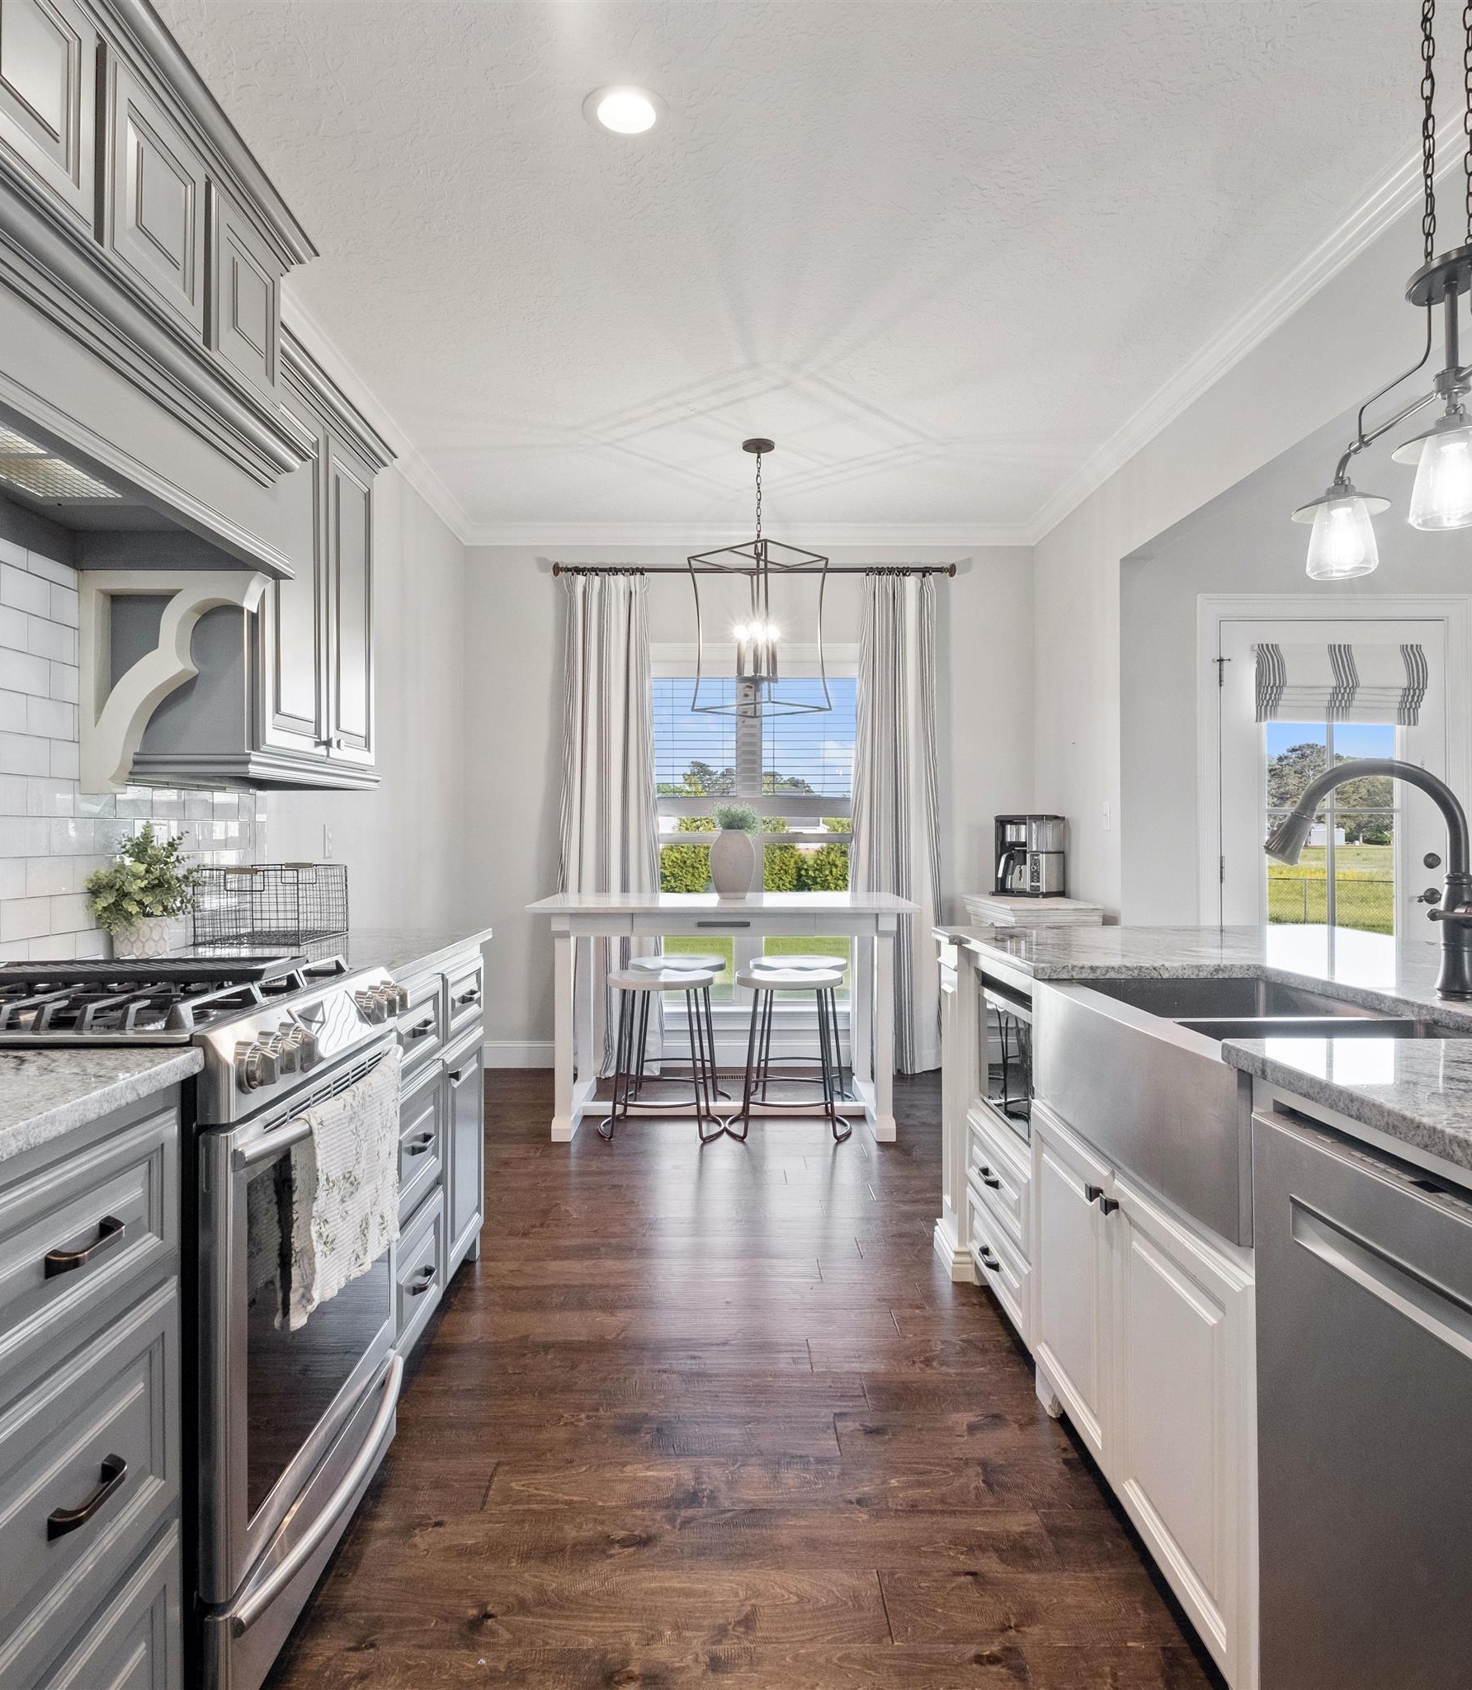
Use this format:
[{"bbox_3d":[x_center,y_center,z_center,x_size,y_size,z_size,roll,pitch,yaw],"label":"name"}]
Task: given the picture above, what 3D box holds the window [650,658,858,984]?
[{"bbox_3d":[0.075,-0.070,5.360,1.420,1.760,0.110,0,1,-1],"label":"window"}]

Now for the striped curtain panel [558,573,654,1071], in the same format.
[{"bbox_3d":[-0.634,-0.103,5.240,0.490,2.480,0.130,0,1,-1],"label":"striped curtain panel"}]

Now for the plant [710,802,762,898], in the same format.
[{"bbox_3d":[-0.010,0.030,4.451,0.210,0.405,0.210,0,0,-1],"label":"plant"}]

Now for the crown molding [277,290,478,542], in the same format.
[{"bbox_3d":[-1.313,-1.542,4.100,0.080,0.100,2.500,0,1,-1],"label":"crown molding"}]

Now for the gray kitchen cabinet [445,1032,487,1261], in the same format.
[{"bbox_3d":[-0.957,0.797,2.721,0.540,0.620,0.410,0,0,-1],"label":"gray kitchen cabinet"}]

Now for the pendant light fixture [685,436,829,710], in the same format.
[{"bbox_3d":[0.090,-1.061,4.200,0.400,1.055,0.400,0,1,39],"label":"pendant light fixture"}]

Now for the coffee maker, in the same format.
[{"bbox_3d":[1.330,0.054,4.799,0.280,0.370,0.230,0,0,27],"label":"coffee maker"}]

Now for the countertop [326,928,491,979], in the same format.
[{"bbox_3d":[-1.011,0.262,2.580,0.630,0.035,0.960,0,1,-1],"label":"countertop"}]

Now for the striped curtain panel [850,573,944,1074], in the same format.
[{"bbox_3d":[0.796,-0.105,5.237,0.450,2.470,0.120,0,0,-1],"label":"striped curtain panel"}]

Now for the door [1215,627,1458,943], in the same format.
[{"bbox_3d":[2.412,0.107,4.272,0.935,2.060,0.060,0,0,-1],"label":"door"}]

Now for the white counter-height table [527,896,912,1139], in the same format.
[{"bbox_3d":[-0.045,0.692,4.380,1.510,0.905,0.730,0,1,-1],"label":"white counter-height table"}]

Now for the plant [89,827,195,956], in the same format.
[{"bbox_3d":[-1.189,0.100,2.116,0.205,0.272,0.205,0,0,-1],"label":"plant"}]

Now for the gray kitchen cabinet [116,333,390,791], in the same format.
[{"bbox_3d":[-1.123,-0.612,2.533,0.350,0.930,0.840,0,0,-1],"label":"gray kitchen cabinet"}]

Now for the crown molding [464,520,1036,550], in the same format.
[{"bbox_3d":[0.074,-1.548,5.262,2.870,0.095,0.075,0,0,-1],"label":"crown molding"}]

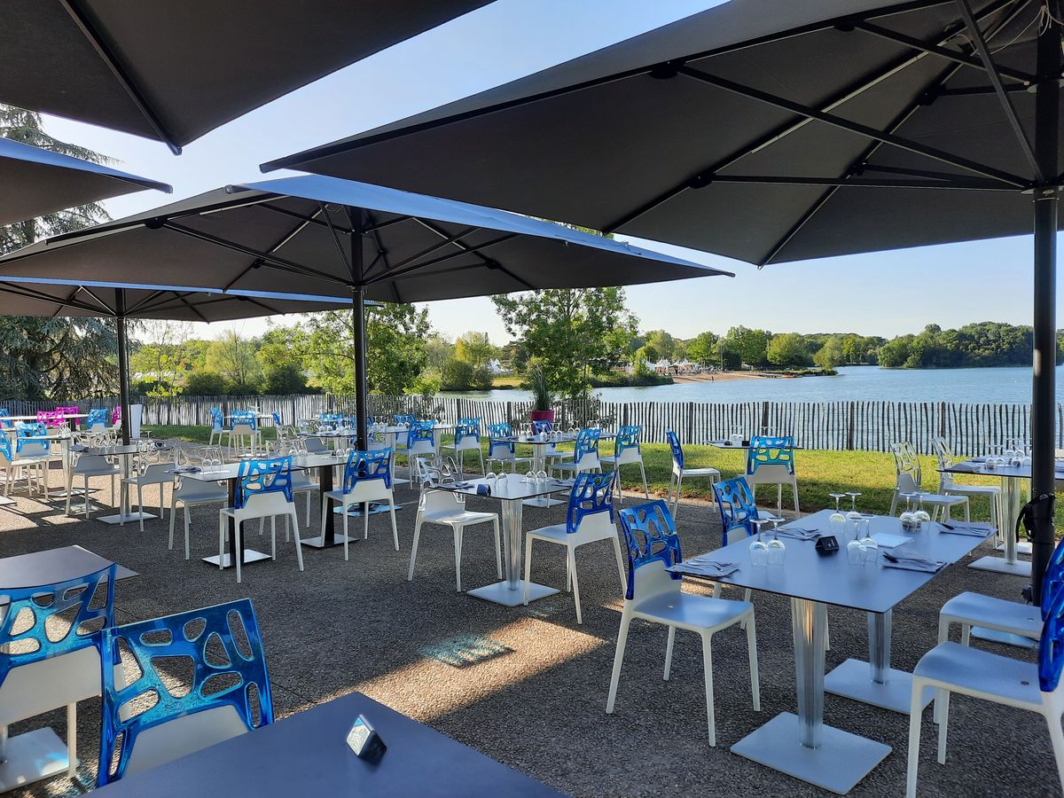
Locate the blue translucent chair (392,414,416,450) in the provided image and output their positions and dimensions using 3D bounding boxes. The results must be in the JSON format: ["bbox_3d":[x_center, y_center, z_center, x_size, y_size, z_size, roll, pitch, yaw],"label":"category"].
[{"bbox_3d":[-1.748,0.673,11.524,0.505,0.868,0.480,1,3,44],"label":"blue translucent chair"}]

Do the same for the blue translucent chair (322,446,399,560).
[{"bbox_3d":[-1.471,0.841,6.515,0.498,0.879,0.523,-2,2,-41],"label":"blue translucent chair"}]

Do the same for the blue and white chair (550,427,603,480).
[{"bbox_3d":[0.480,0.754,8.443,0.500,0.853,0.485,1,3,43],"label":"blue and white chair"}]

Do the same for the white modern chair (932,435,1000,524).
[{"bbox_3d":[3.692,0.772,6.535,0.515,0.885,0.500,1,3,39],"label":"white modern chair"}]

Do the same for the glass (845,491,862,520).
[{"bbox_3d":[1.501,0.527,3.585,0.075,0.176,0.075,-1,2,0],"label":"glass"}]

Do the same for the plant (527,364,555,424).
[{"bbox_3d":[0.212,0.100,15.938,0.600,1.650,0.600,-1,2,0],"label":"plant"}]

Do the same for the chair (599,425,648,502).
[{"bbox_3d":[1.015,0.734,8.971,0.498,0.879,0.523,-2,2,-43],"label":"chair"}]

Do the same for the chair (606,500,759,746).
[{"bbox_3d":[0.650,0.903,3.255,0.500,0.853,0.485,1,3,41],"label":"chair"}]

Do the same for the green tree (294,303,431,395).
[{"bbox_3d":[-6.154,-1.599,28.000,5.000,5.000,5.000,-1,3,0],"label":"green tree"}]

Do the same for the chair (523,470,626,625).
[{"bbox_3d":[0.270,0.880,4.853,0.505,0.868,0.480,1,3,44],"label":"chair"}]

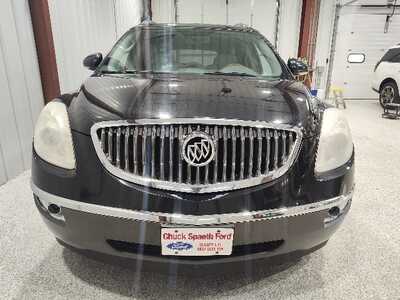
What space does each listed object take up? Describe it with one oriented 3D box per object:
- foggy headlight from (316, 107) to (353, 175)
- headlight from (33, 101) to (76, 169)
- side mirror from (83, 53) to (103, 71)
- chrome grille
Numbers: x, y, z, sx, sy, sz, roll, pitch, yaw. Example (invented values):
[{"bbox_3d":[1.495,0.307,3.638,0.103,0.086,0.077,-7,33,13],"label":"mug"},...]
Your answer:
[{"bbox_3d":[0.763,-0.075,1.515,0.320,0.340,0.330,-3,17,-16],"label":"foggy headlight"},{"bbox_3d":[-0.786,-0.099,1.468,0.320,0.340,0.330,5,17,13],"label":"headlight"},{"bbox_3d":[-1.023,-0.846,2.557,0.210,0.160,0.145,1,16,-2],"label":"side mirror"},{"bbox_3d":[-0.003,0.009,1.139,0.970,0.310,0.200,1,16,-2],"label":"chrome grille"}]

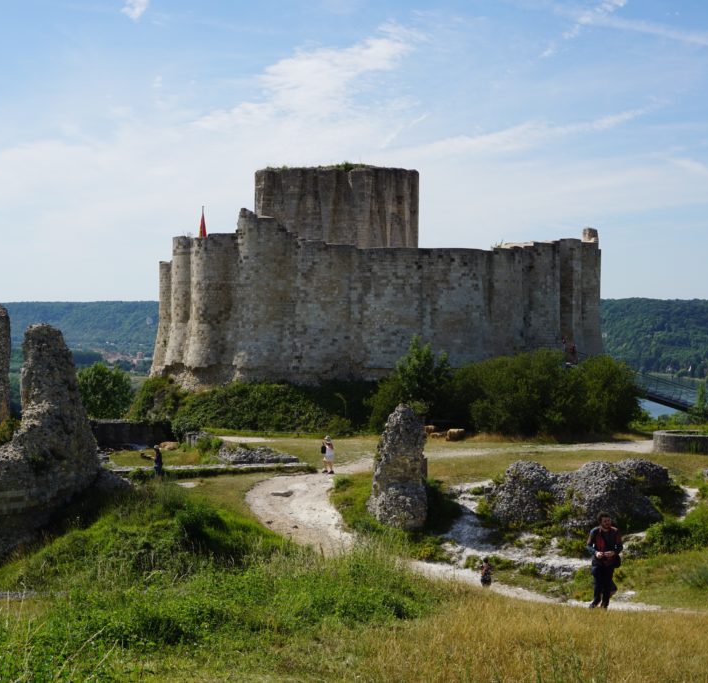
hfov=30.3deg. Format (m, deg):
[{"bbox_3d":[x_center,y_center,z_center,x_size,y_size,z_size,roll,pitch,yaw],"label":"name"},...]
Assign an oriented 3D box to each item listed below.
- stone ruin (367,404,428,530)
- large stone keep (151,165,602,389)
[{"bbox_3d":[1.580,4.490,47.000,2.150,4.400,2.000,0,2,6],"label":"stone ruin"},{"bbox_3d":[2.200,-6.600,126.000,43.500,21.500,38.000,0,2,0],"label":"large stone keep"}]

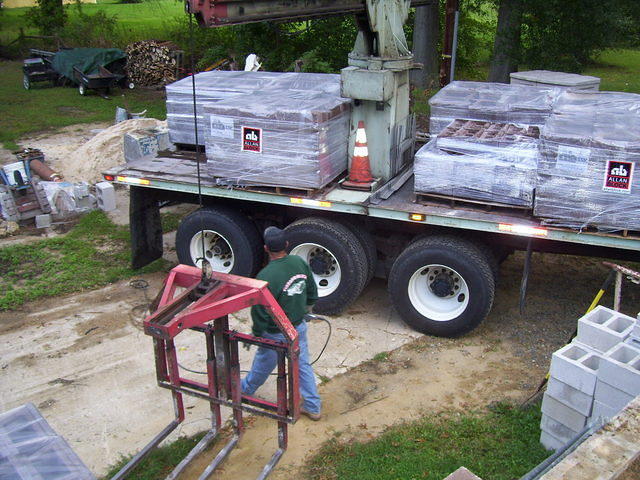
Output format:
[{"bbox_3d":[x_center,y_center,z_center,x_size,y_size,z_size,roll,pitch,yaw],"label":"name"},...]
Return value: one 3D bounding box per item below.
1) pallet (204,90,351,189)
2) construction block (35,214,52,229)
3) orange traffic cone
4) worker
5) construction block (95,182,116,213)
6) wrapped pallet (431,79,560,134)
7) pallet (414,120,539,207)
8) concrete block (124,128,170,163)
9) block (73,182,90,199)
[{"bbox_3d":[-0.448,-1.137,7.619,1.314,0.885,1.070,8,23,19],"label":"pallet"},{"bbox_3d":[-4.259,-0.315,10.245,0.200,0.194,0.220,-7,23,-19],"label":"construction block"},{"bbox_3d":[0.460,-0.967,7.541,0.360,0.720,0.360,8,23,19],"label":"orange traffic cone"},{"bbox_3d":[-0.355,0.701,5.629,0.600,1.720,0.600,-10,24,-26],"label":"worker"},{"bbox_3d":[-3.512,-0.694,10.959,0.194,0.394,0.270,-15,26,-34],"label":"construction block"},{"bbox_3d":[2.116,-1.326,8.170,1.300,0.900,1.270,8,23,19],"label":"wrapped pallet"},{"bbox_3d":[1.728,-0.822,7.158,1.190,0.670,1.050,8,23,19],"label":"pallet"},{"bbox_3d":[-3.590,-1.961,13.810,0.552,0.482,0.675,19,28,39],"label":"concrete block"},{"bbox_3d":[-3.948,-0.810,10.992,0.280,0.200,0.220,-7,23,-19],"label":"block"}]

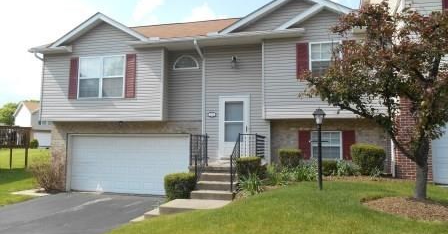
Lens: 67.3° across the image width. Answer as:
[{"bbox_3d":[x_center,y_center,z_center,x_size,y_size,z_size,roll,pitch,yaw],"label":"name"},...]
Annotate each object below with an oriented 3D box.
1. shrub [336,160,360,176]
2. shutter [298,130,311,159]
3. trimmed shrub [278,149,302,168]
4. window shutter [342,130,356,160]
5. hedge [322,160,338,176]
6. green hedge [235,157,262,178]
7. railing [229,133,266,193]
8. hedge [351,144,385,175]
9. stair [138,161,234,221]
[{"bbox_3d":[3.608,1.487,9.885,0.740,0.470,0.600,-1,-5,14],"label":"shrub"},{"bbox_3d":[2.655,0.912,11.003,0.390,0.930,0.050,-1,-5,14],"label":"shutter"},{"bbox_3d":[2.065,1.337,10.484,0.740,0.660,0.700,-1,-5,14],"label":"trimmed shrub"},{"bbox_3d":[3.976,0.904,10.680,0.410,0.920,0.050,-1,-5,14],"label":"window shutter"},{"bbox_3d":[3.182,1.520,10.142,0.510,0.480,0.500,-1,-5,14],"label":"hedge"},{"bbox_3d":[0.673,1.400,9.036,0.660,0.610,0.650,-1,-5,14],"label":"green hedge"},{"bbox_3d":[0.766,1.279,9.928,0.560,1.550,2.600,-1,-5,14],"label":"railing"},{"bbox_3d":[4.183,1.244,9.845,0.840,0.920,0.850,-1,-5,14],"label":"hedge"},{"bbox_3d":[-0.479,1.920,9.270,2.000,1.110,3.750,-1,-5,14],"label":"stair"}]

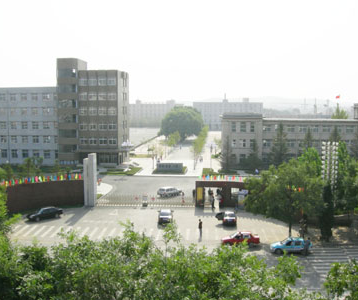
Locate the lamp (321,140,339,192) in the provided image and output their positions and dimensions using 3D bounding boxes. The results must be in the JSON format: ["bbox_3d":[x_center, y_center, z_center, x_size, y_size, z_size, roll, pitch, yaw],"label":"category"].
[{"bbox_3d":[21.487,3.732,58.551,2.400,9.500,2.400,0,5,0],"label":"lamp"}]

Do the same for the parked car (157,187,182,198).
[{"bbox_3d":[-1.475,6.782,68.108,4.300,1.620,1.720,-5,8,-44],"label":"parked car"}]

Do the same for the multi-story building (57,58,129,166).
[{"bbox_3d":[-23.585,-10.410,116.625,15.893,28.400,16.000,0,6,4],"label":"multi-story building"}]

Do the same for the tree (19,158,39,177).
[{"bbox_3d":[-30.692,3.714,85.192,3.800,4.500,3.800,0,5,0],"label":"tree"}]

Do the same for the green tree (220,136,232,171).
[{"bbox_3d":[11.322,0.666,98.778,3.000,8.000,3.000,0,5,0],"label":"green tree"}]

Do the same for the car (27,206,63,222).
[{"bbox_3d":[-18.511,8.789,57.738,4.650,1.450,1.750,-4,7,-37],"label":"car"}]

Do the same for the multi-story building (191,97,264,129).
[{"bbox_3d":[33.925,-24.097,288.168,48.000,21.500,16.000,1,5,6],"label":"multi-story building"}]

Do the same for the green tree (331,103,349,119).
[{"bbox_3d":[48.916,-5.643,126.812,5.300,16.960,5.300,0,5,0],"label":"green tree"}]

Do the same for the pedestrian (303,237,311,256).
[{"bbox_3d":[13.367,10.062,43.091,0.550,1.720,0.400,-1,6,-10],"label":"pedestrian"}]

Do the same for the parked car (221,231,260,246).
[{"bbox_3d":[6.830,9.908,46.260,4.300,1.420,1.680,0,5,2],"label":"parked car"}]

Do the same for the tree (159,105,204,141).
[{"bbox_3d":[1.153,-12.014,191.063,19.500,15.800,18.500,0,5,0],"label":"tree"}]

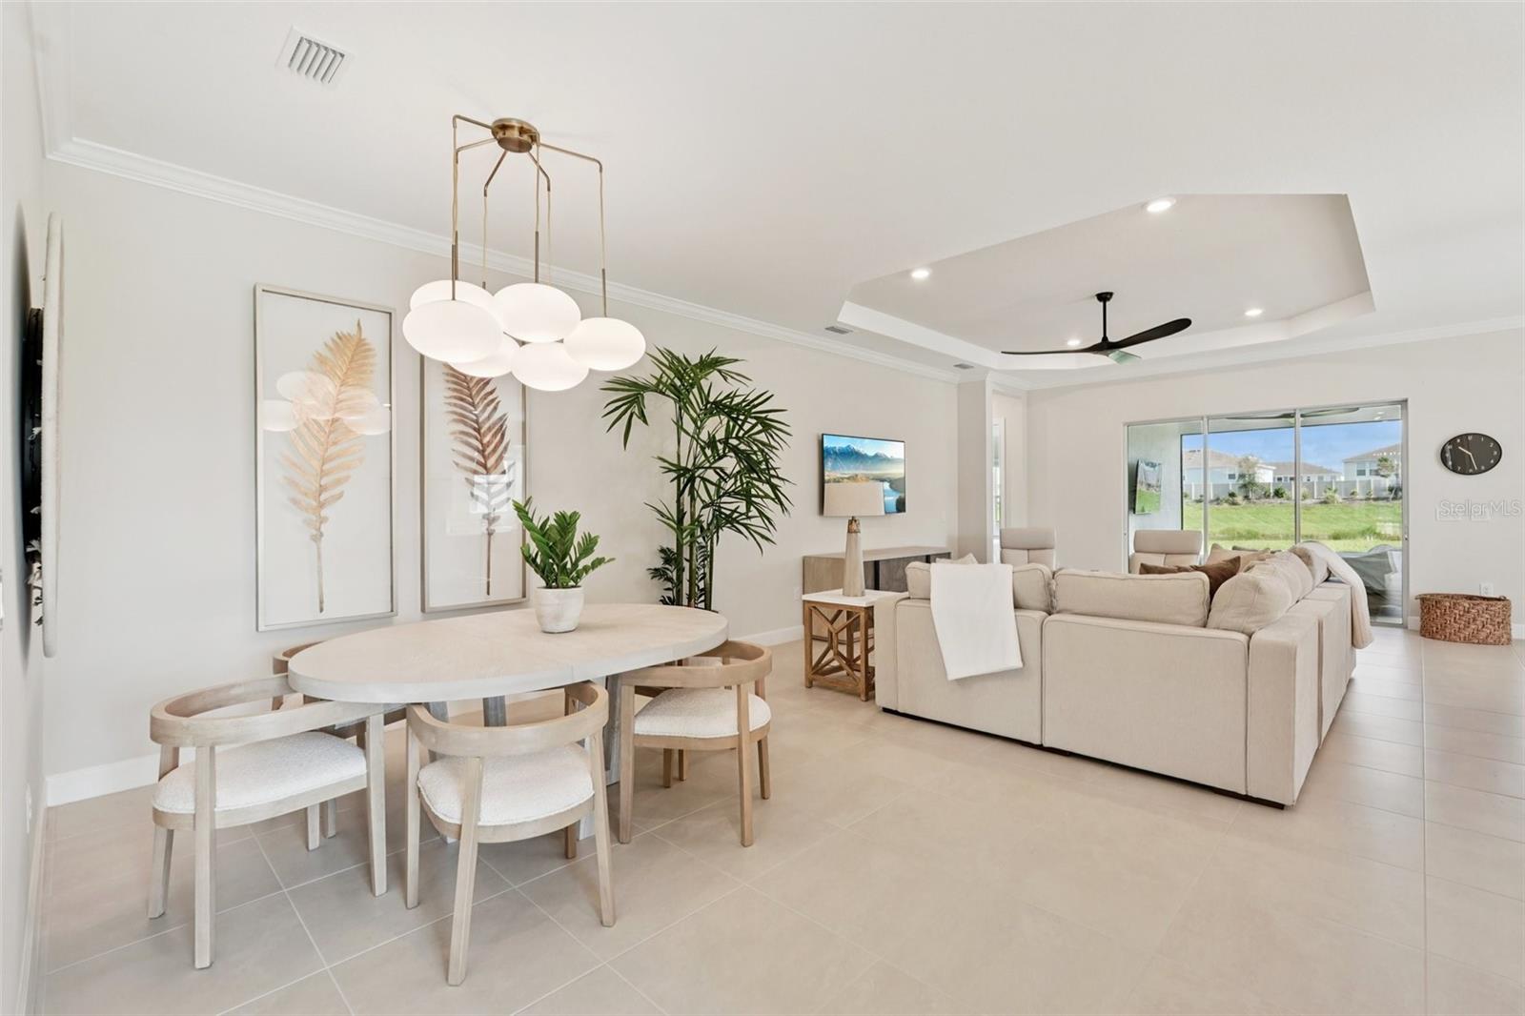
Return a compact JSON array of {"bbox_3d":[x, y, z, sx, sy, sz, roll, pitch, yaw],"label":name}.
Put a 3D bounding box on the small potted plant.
[{"bbox_3d":[-0.882,0.255,3.011,0.431,0.570,0.409,0,0,0],"label":"small potted plant"}]

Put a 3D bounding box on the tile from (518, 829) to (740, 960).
[{"bbox_3d":[-0.473,1.367,2.442,0.585,0.010,0.585,0,0,44],"label":"tile"}]

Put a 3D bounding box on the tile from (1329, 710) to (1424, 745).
[{"bbox_3d":[3.669,1.338,4.183,0.589,0.010,0.589,0,1,44],"label":"tile"}]

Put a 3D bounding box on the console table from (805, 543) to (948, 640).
[{"bbox_3d":[1.337,0.903,7.475,0.523,0.827,2.054,0,0,44],"label":"console table"}]

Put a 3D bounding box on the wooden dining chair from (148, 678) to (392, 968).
[{"bbox_3d":[-1.720,0.991,2.323,0.609,0.727,0.587,0,0,35],"label":"wooden dining chair"}]

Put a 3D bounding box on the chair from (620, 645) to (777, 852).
[{"bbox_3d":[-0.259,0.978,2.943,0.587,0.727,0.609,0,0,10],"label":"chair"}]

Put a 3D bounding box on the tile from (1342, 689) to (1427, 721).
[{"bbox_3d":[4.080,1.333,4.605,0.589,0.010,0.589,0,1,44],"label":"tile"}]

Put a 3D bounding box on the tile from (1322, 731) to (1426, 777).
[{"bbox_3d":[3.190,1.317,3.685,0.577,0.010,0.577,0,0,44],"label":"tile"}]

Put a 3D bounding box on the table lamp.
[{"bbox_3d":[0.697,0.234,5.115,0.465,0.863,0.465,0,0,0],"label":"table lamp"}]

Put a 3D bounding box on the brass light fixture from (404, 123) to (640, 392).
[{"bbox_3d":[-1.152,-1.123,3.081,1.040,1.150,0.960,0,1,44],"label":"brass light fixture"}]

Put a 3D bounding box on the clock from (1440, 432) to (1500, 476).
[{"bbox_3d":[7.162,-0.543,6.853,0.430,0.430,0.040,0,1,44],"label":"clock"}]

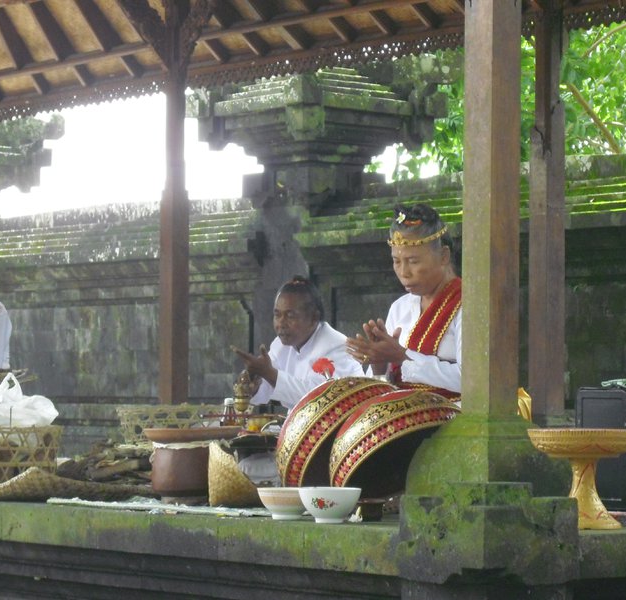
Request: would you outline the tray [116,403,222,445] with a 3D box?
[{"bbox_3d":[-0.486,0.437,9.100,0.420,0.170,0.420,2,-3,-38],"label":"tray"}]

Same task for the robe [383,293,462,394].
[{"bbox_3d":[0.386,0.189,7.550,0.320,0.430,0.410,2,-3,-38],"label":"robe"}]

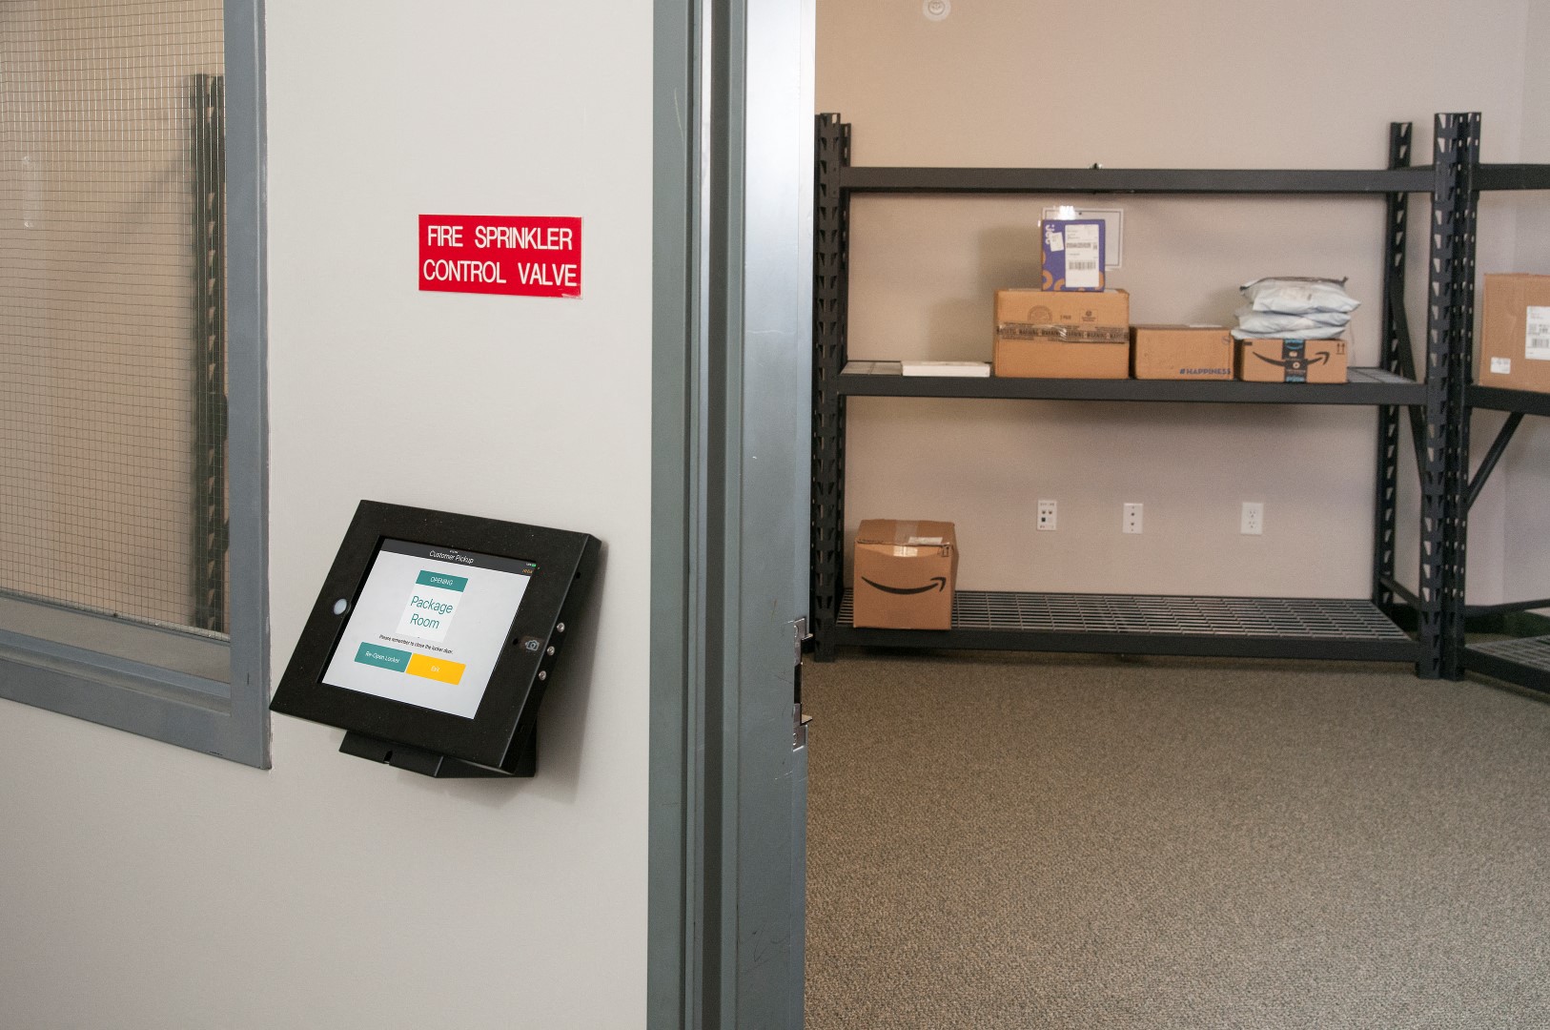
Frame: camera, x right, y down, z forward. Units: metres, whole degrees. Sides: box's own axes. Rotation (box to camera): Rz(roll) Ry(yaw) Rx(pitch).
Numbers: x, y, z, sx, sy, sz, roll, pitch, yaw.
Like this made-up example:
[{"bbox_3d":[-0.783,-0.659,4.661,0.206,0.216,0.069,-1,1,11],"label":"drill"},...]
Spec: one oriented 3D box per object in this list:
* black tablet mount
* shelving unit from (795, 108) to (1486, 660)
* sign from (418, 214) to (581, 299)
[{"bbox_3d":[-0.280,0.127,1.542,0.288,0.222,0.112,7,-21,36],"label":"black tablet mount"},{"bbox_3d":[1.190,-0.430,5.950,2.040,1.830,0.620,1,9,6],"label":"shelving unit"},{"bbox_3d":[-0.240,-0.224,1.490,0.198,0.067,0.004,7,11,36],"label":"sign"}]

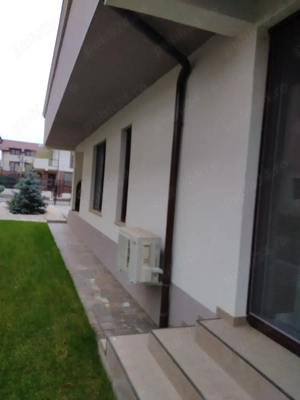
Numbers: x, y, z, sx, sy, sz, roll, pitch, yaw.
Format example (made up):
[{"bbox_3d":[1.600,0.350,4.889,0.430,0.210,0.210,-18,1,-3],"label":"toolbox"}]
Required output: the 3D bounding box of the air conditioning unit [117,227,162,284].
[{"bbox_3d":[-0.174,0.707,3.922,0.280,0.550,0.790,3,2,-25],"label":"air conditioning unit"}]

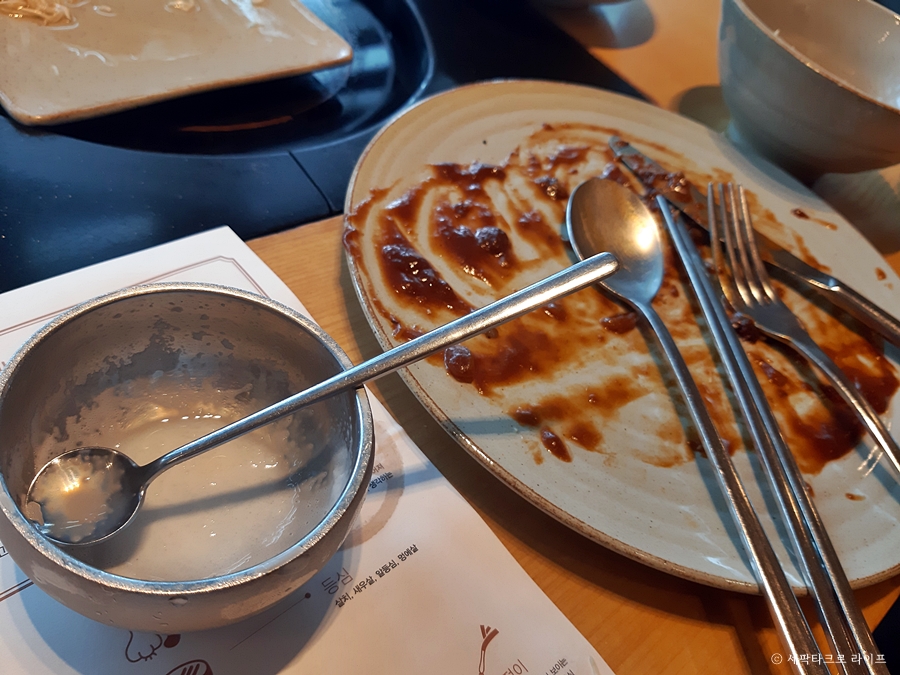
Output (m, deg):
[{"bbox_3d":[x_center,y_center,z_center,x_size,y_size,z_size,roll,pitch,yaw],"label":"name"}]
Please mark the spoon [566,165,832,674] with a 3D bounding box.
[{"bbox_3d":[0.075,0.012,0.236,0.042,0.020,0.209,5,47,-17],"label":"spoon"}]

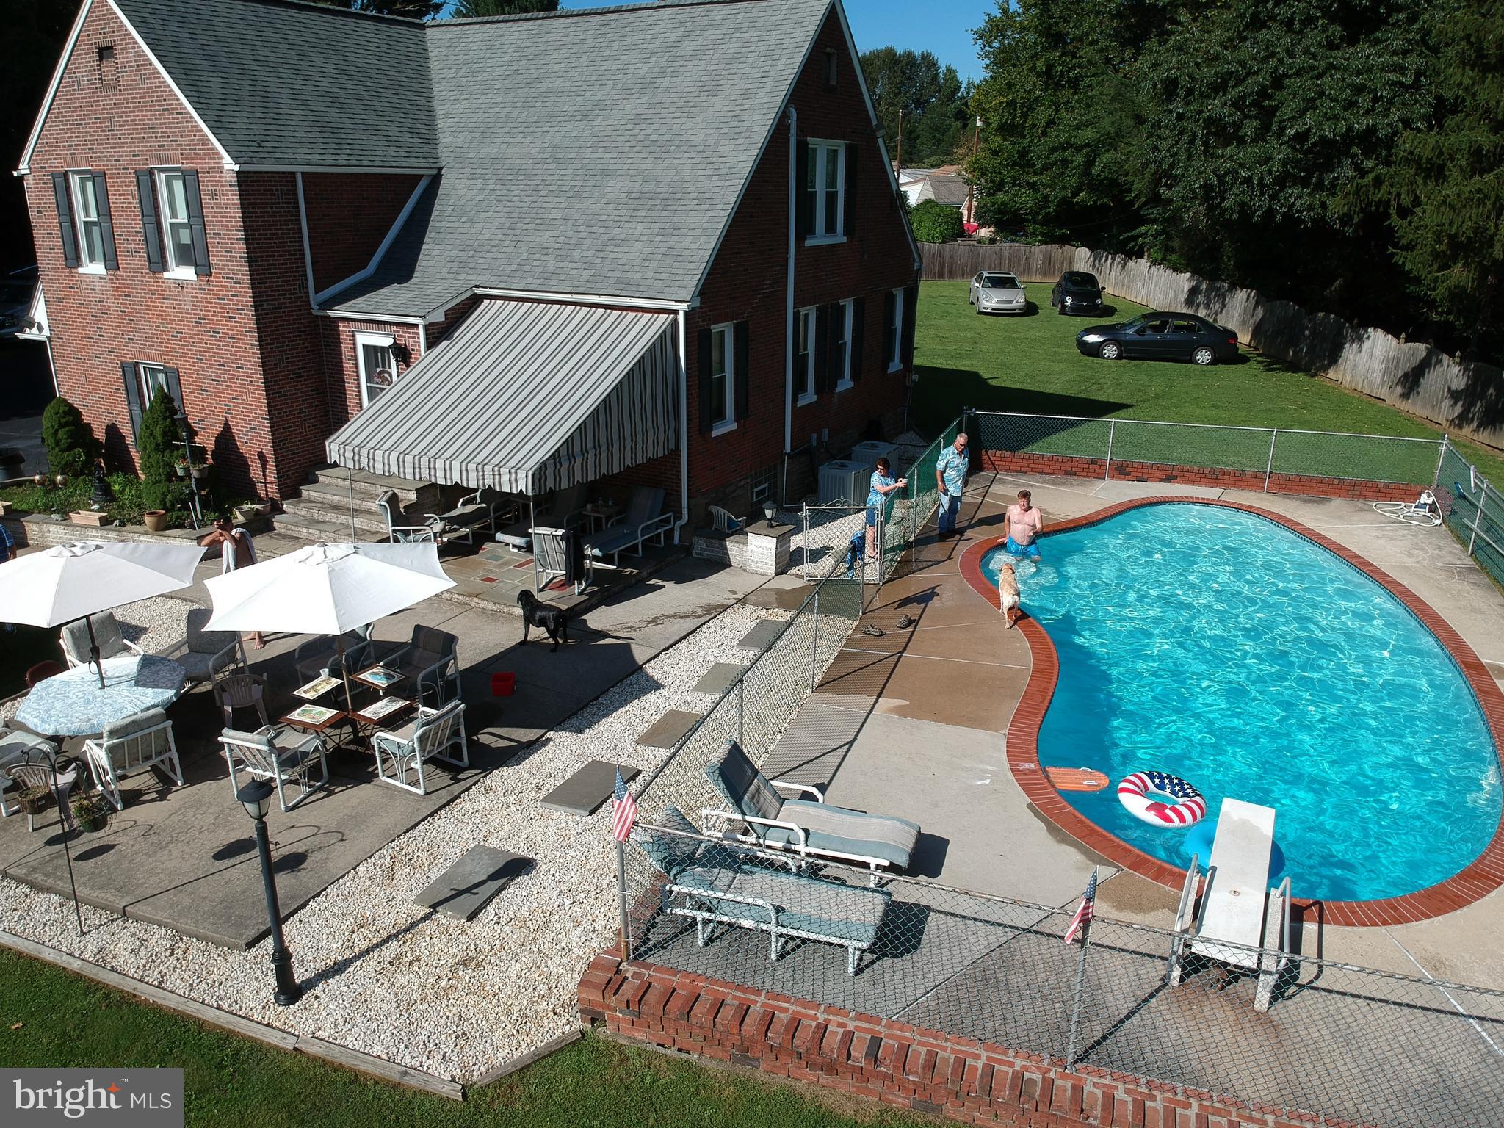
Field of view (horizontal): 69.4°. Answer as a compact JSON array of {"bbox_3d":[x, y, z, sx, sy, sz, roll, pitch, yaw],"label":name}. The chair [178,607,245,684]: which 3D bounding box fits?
[{"bbox_3d":[-6.578,1.110,13.034,0.646,0.850,0.744,2,19,5],"label":"chair"}]

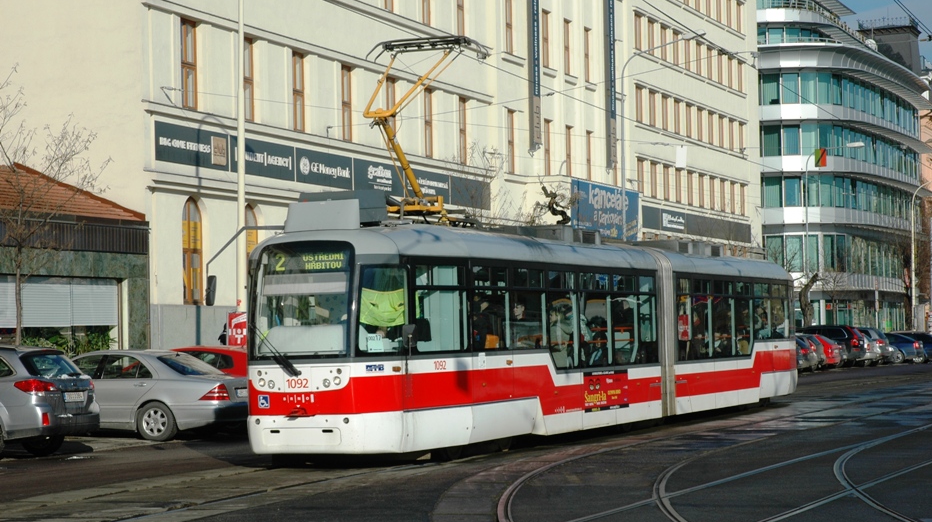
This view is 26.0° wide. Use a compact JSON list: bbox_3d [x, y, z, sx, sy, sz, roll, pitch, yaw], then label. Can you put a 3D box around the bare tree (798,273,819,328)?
[{"bbox_3d":[17.134,2.805,101.020,1.100,4.600,1.100,-2,-2,21],"label":"bare tree"}]

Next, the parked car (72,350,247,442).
[{"bbox_3d":[-5.832,2.217,33.465,5.050,1.440,1.860,-2,-2,23],"label":"parked car"}]

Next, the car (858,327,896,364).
[{"bbox_3d":[17.567,4.055,95.374,4.600,1.680,1.880,-2,-2,27],"label":"car"}]

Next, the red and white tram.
[{"bbox_3d":[2.203,1.282,37.339,2.500,3.500,22.600,-2,-2,23],"label":"red and white tram"}]

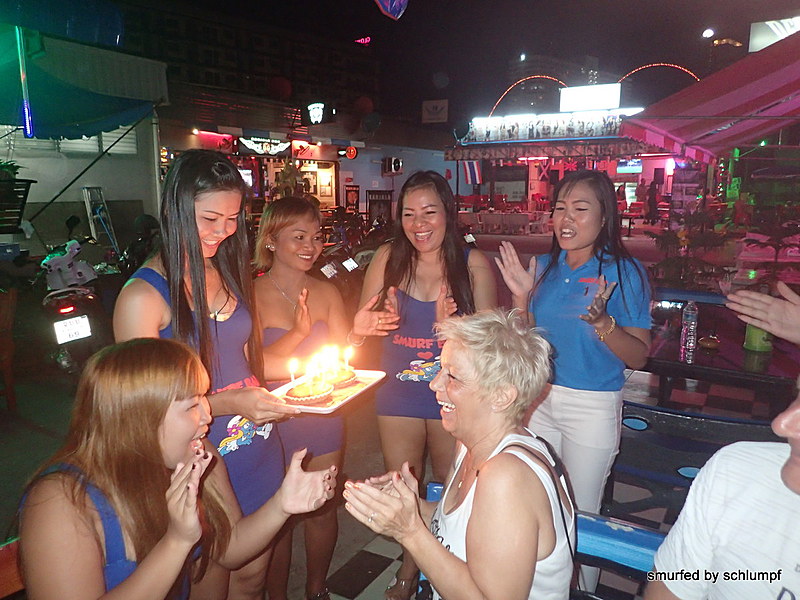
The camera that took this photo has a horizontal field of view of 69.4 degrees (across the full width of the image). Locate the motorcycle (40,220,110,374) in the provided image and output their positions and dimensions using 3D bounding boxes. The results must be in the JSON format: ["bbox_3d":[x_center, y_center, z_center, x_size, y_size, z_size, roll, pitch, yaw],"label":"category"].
[{"bbox_3d":[-2.780,0.046,4.848,0.700,1.200,1.880,-6,12,-26],"label":"motorcycle"}]

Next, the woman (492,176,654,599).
[{"bbox_3d":[0.605,0.394,1.982,0.500,1.610,0.420,10,15,42],"label":"woman"}]

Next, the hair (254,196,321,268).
[{"bbox_3d":[-0.374,-0.231,1.921,0.200,0.250,0.220,-7,13,-33],"label":"hair"}]

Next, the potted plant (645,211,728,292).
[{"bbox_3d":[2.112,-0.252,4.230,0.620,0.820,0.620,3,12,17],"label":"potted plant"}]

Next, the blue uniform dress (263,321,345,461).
[{"bbox_3d":[-0.336,0.329,2.030,0.330,0.510,0.240,-5,12,-23],"label":"blue uniform dress"}]

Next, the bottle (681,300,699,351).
[{"bbox_3d":[1.201,0.125,2.398,0.066,0.260,0.066,3,12,17],"label":"bottle"}]

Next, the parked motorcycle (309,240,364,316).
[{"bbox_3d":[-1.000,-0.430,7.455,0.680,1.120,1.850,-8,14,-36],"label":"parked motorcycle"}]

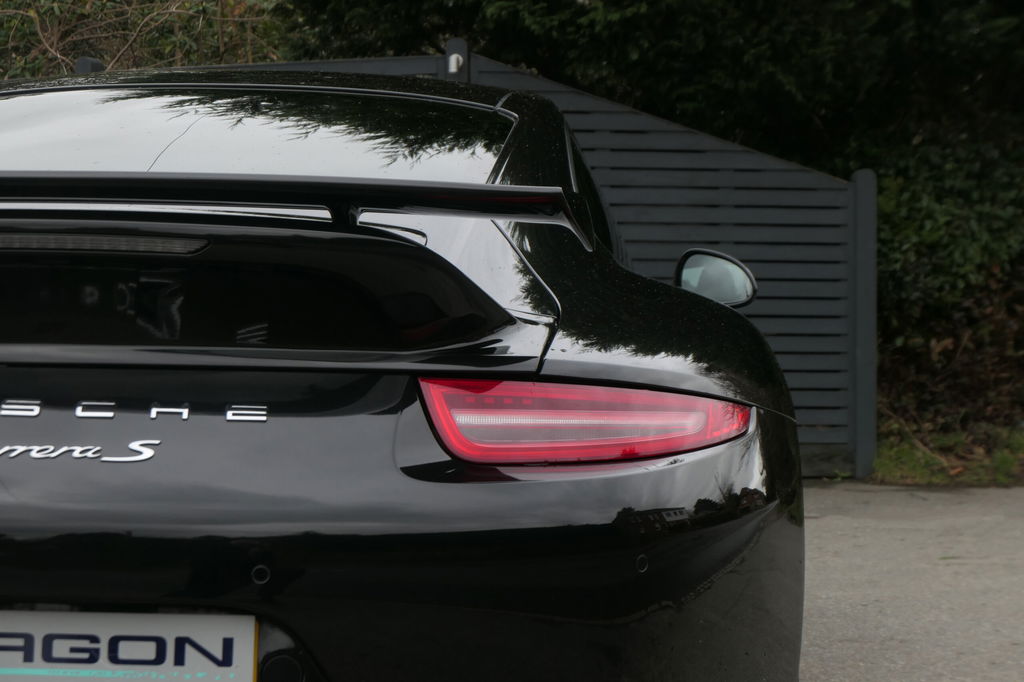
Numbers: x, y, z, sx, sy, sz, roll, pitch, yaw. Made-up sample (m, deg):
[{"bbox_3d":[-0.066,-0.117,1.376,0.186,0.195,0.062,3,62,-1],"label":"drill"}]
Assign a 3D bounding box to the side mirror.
[{"bbox_3d":[0.438,-0.129,4.820,0.195,0.142,0.120,1,1,7],"label":"side mirror"}]

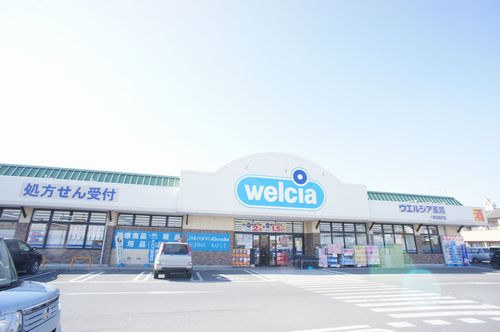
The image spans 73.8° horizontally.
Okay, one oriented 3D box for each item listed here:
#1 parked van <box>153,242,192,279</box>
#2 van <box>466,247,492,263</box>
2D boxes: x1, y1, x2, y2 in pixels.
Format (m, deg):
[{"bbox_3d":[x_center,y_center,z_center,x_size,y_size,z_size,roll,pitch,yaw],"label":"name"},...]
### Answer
[{"bbox_3d":[-3.959,4.818,17.179,1.750,1.675,4.400,5,-14,-15],"label":"parked van"},{"bbox_3d":[28.330,11.128,41.538,3.500,1.860,1.520,5,-14,-15],"label":"van"}]

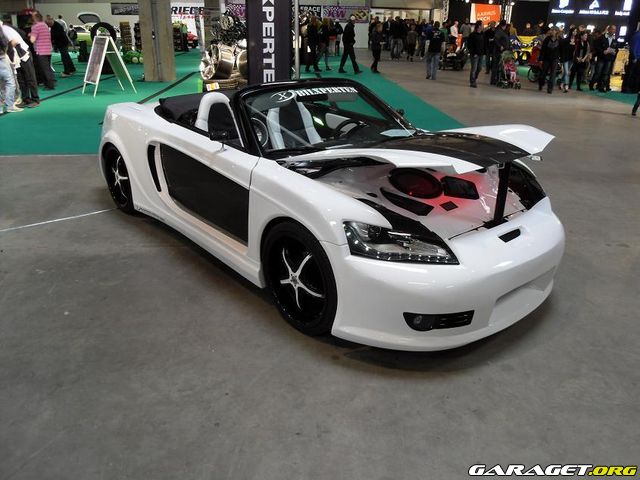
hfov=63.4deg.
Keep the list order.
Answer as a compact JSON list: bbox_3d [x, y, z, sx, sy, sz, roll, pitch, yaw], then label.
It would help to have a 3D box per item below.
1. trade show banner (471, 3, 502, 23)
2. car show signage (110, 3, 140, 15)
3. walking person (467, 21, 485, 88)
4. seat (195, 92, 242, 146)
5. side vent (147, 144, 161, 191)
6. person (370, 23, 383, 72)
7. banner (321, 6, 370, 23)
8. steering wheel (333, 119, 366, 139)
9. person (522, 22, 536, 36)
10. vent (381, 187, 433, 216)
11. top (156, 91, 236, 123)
[{"bbox_3d":[8.145,-11.031,25.326,1.550,1.000,0.120,2,23,0],"label":"trade show banner"},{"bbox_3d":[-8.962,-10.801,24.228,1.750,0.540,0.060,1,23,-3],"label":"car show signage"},{"bbox_3d":[4.338,-5.150,14.405,0.420,1.750,0.500,14,26,28],"label":"walking person"},{"bbox_3d":[-0.618,-0.609,3.849,0.520,0.880,0.750,-19,31,-39],"label":"seat"},{"bbox_3d":[-1.261,-0.546,3.951,0.060,0.340,0.155,-18,30,-38],"label":"side vent"},{"bbox_3d":[1.908,-6.461,17.330,0.380,1.620,0.480,12,26,23],"label":"person"},{"bbox_3d":[1.670,-14.360,32.998,3.020,1.000,0.040,0,23,-3],"label":"banner"},{"bbox_3d":[0.164,-0.759,3.931,0.360,0.360,0.090,-18,55,-38],"label":"steering wheel"},{"bbox_3d":[9.660,-9.234,24.280,0.500,1.740,0.350,8,24,14],"label":"person"},{"bbox_3d":[0.504,-0.210,3.066,0.342,0.040,0.153,22,35,8],"label":"vent"},{"bbox_3d":[-0.736,-1.144,4.443,1.150,0.200,0.500,-18,30,-38],"label":"top"}]

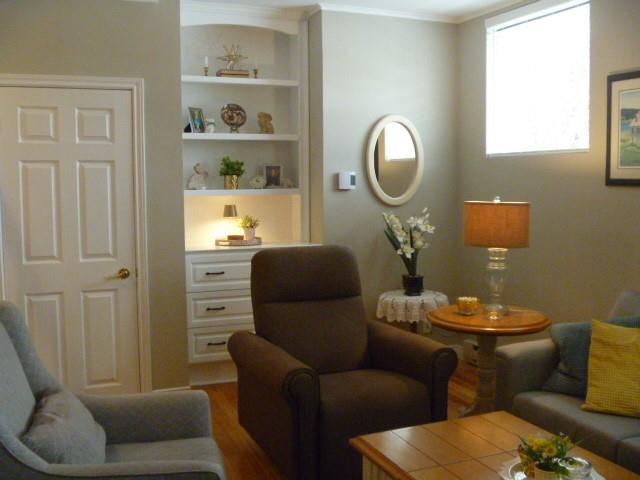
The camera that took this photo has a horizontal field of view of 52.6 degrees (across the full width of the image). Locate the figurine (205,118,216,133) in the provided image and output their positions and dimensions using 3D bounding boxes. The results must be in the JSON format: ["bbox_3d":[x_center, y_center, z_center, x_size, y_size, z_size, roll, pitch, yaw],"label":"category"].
[{"bbox_3d":[-0.800,-0.835,4.745,0.079,0.102,0.071,-3,6,-32],"label":"figurine"}]

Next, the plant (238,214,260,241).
[{"bbox_3d":[-0.526,-0.091,4.840,0.150,0.200,0.140,-2,6,-23],"label":"plant"}]

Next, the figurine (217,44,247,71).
[{"bbox_3d":[-0.644,-1.338,4.750,0.225,0.197,0.170,-2,6,-23],"label":"figurine"}]

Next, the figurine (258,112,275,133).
[{"bbox_3d":[-0.406,-0.878,4.904,0.114,0.161,0.127,4,7,42],"label":"figurine"}]

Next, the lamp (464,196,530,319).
[{"bbox_3d":[1.069,0.104,3.897,0.395,0.730,0.395,0,5,0],"label":"lamp"}]

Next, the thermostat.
[{"bbox_3d":[0.205,-0.432,4.763,0.131,0.130,0.033,-2,5,-22],"label":"thermostat"}]

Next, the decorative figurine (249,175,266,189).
[{"bbox_3d":[-0.472,-0.437,4.914,0.132,0.111,0.092,-1,5,-12],"label":"decorative figurine"}]

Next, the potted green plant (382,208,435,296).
[{"bbox_3d":[0.644,0.082,4.681,0.388,0.608,0.291,-2,5,-22],"label":"potted green plant"}]

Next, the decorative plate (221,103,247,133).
[{"bbox_3d":[-0.632,-0.891,4.760,0.185,0.215,0.100,-2,6,-23],"label":"decorative plate"}]

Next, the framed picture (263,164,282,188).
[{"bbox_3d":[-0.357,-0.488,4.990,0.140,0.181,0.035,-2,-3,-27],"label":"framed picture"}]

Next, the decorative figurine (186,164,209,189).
[{"bbox_3d":[-0.893,-0.460,4.737,0.150,0.194,0.116,0,5,8],"label":"decorative figurine"}]

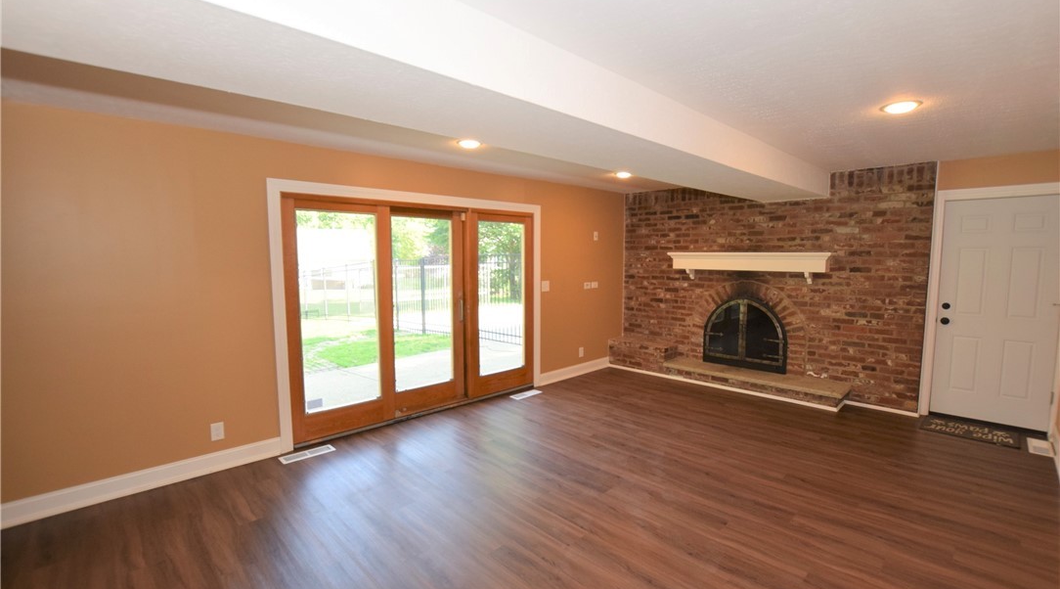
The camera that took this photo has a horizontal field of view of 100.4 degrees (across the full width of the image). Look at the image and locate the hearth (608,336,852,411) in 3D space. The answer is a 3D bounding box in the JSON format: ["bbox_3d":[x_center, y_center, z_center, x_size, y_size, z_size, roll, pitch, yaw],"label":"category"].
[{"bbox_3d":[2.268,0.908,5.535,0.400,0.370,2.750,-5,7,-44],"label":"hearth"}]

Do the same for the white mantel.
[{"bbox_3d":[2.512,-0.325,5.242,0.220,0.345,1.810,-5,7,-44],"label":"white mantel"}]

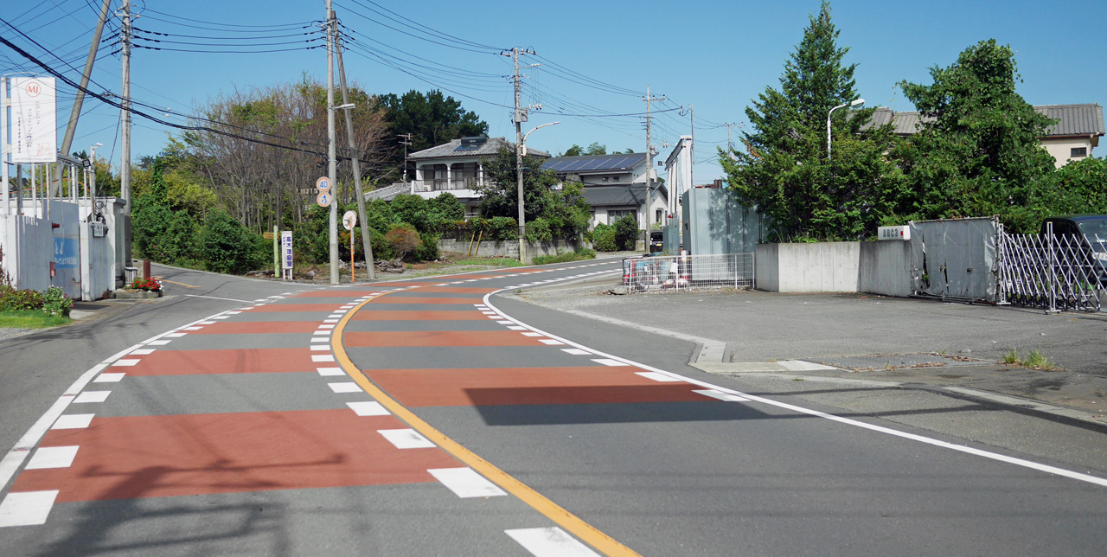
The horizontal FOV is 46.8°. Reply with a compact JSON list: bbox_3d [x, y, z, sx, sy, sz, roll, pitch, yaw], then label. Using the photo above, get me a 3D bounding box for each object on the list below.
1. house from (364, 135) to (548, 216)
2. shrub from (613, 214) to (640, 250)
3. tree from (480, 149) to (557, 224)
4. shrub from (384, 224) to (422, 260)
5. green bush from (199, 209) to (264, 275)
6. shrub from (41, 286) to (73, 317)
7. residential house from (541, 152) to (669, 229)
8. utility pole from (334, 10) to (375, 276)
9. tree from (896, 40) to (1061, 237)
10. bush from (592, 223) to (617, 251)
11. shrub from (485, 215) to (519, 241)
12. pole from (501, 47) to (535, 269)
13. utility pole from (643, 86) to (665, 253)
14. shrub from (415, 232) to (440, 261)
[{"bbox_3d":[-6.544,-6.388,93.946,12.400,7.900,6.800,0,1,25],"label":"house"},{"bbox_3d":[5.370,-3.432,94.000,2.000,2.733,1.900,-1,1,0],"label":"shrub"},{"bbox_3d":[-2.273,-5.339,81.000,4.300,5.913,4.200,0,1,10],"label":"tree"},{"bbox_3d":[-7.859,-1.903,67.000,1.750,1.947,1.600,0,1,10],"label":"shrub"},{"bbox_3d":[-15.070,-1.704,60.000,2.900,3.042,2.700,-1,1,0],"label":"green bush"},{"bbox_3d":[-11.673,0.537,30.000,0.740,0.730,0.720,-1,1,0],"label":"shrub"},{"bbox_3d":[4.440,-6.720,109.379,10.300,7.900,8.200,0,1,25],"label":"residential house"},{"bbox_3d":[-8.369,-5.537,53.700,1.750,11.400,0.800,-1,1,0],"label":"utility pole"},{"bbox_3d":[13.950,-4.382,42.500,5.400,7.183,5.200,-1,1,0],"label":"tree"},{"bbox_3d":[3.718,-3.003,94.000,1.800,2.065,1.700,-1,1,0],"label":"bush"},{"bbox_3d":[-3.097,-3.019,77.000,1.850,1.613,1.500,0,1,10],"label":"shrub"},{"bbox_3d":[-2.026,-7.129,74.000,1.850,12.504,0.500,0,1,17],"label":"pole"},{"bbox_3d":[7.496,-8.113,96.000,1.750,12.523,0.500,0,1,23],"label":"utility pole"},{"bbox_3d":[-6.591,-1.653,67.000,1.400,1.540,1.350,-1,1,0],"label":"shrub"}]

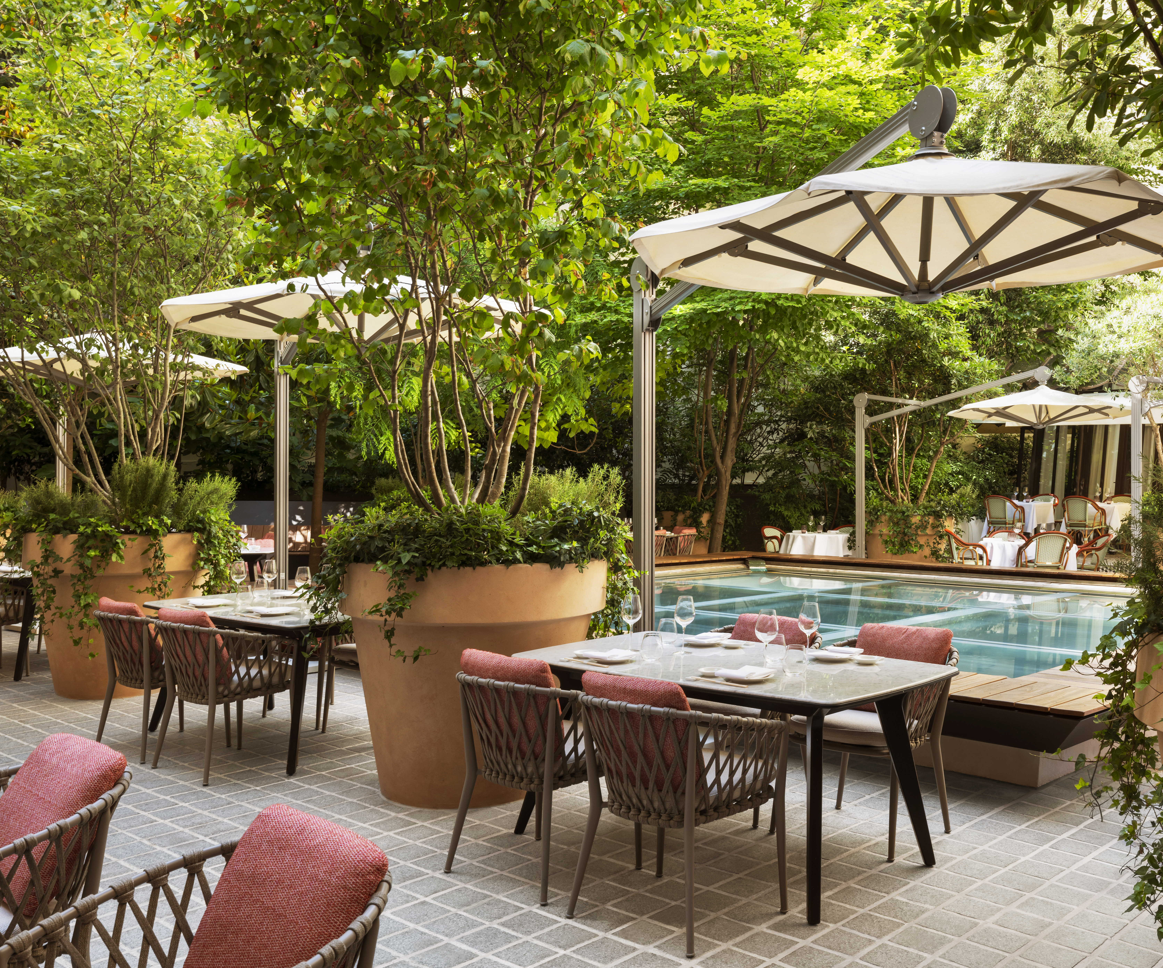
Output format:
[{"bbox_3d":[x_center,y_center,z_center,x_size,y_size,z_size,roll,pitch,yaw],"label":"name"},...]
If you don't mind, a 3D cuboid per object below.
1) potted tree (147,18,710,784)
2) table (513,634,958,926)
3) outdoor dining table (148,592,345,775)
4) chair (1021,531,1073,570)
[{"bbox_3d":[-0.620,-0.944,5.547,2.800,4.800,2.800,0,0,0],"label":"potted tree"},{"bbox_3d":[0.580,1.087,4.529,1.570,0.745,1.010,0,0,42],"label":"table"},{"bbox_3d":[-1.735,1.080,6.509,1.580,0.745,1.010,0,0,41],"label":"outdoor dining table"},{"bbox_3d":[5.430,0.994,13.254,0.590,0.870,0.590,0,0,7],"label":"chair"}]

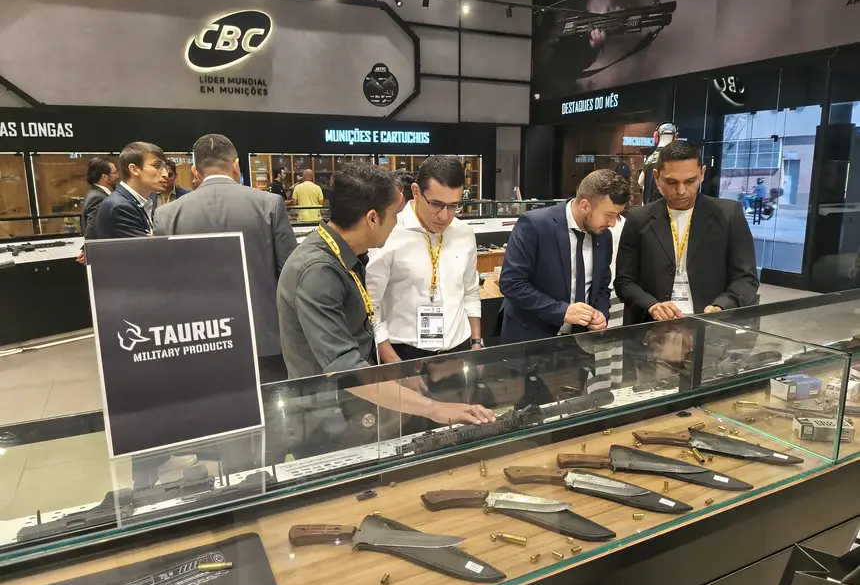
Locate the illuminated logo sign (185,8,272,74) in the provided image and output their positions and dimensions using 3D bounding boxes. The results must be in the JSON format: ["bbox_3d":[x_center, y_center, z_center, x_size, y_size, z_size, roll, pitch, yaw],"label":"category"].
[{"bbox_3d":[-2.901,-3.653,8.330,1.192,0.825,0.100,-7,13,-29],"label":"illuminated logo sign"}]

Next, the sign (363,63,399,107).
[{"bbox_3d":[-0.823,-3.484,9.602,0.655,0.701,0.050,-7,13,-29],"label":"sign"}]

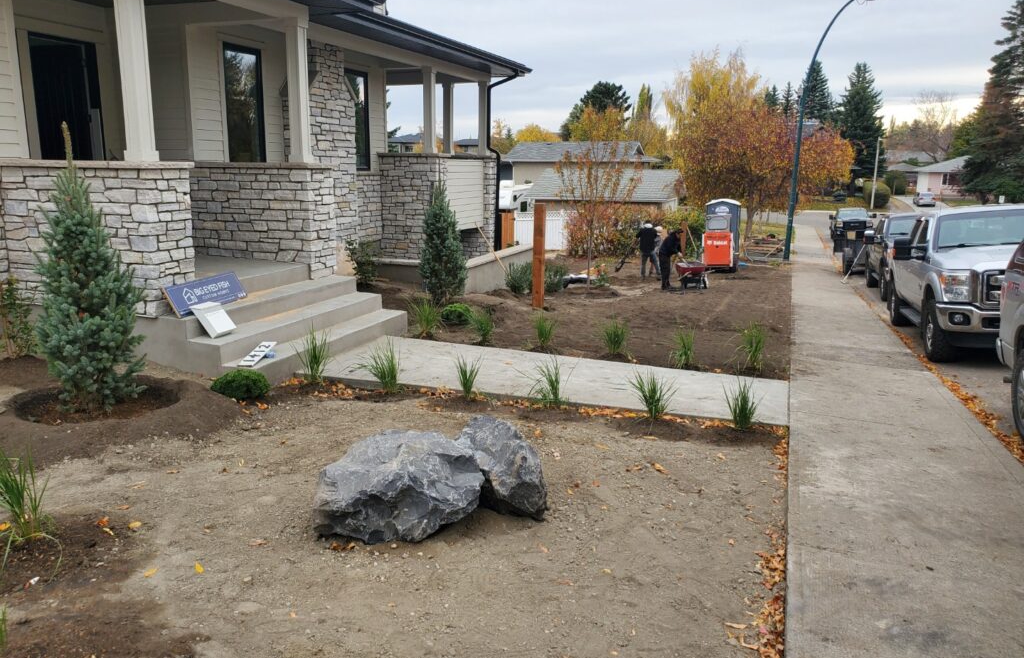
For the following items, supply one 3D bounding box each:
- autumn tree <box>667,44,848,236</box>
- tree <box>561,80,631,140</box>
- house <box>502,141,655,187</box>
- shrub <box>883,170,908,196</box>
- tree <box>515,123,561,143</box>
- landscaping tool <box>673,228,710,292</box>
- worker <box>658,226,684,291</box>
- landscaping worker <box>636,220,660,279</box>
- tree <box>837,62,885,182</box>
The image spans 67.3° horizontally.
[{"bbox_3d":[11.655,-8.658,36.796,8.492,8.961,8.068,5,13,17],"label":"autumn tree"},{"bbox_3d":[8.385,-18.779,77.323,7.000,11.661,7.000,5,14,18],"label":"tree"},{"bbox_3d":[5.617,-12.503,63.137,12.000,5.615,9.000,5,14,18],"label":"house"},{"bbox_3d":[42.920,-16.380,86.083,2.629,2.878,2.497,7,14,25],"label":"shrub"},{"bbox_3d":[2.884,-18.788,85.914,5.800,8.058,5.800,5,14,18],"label":"tree"},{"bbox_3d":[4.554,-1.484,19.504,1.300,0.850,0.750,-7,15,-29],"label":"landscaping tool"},{"bbox_3d":[4.050,-1.760,19.768,0.680,1.530,0.520,1,12,3],"label":"worker"},{"bbox_3d":[3.885,-2.237,21.904,0.600,1.660,0.500,-3,13,-19],"label":"landscaping worker"},{"bbox_3d":[35.740,-20.370,79.201,4.495,13.686,4.270,6,13,23],"label":"tree"}]

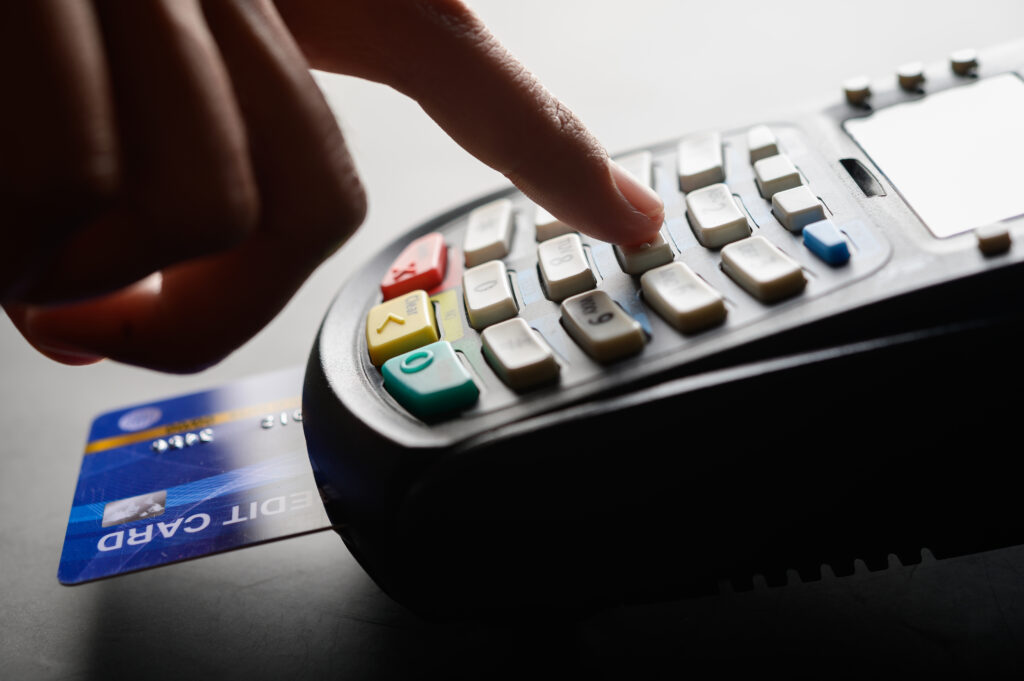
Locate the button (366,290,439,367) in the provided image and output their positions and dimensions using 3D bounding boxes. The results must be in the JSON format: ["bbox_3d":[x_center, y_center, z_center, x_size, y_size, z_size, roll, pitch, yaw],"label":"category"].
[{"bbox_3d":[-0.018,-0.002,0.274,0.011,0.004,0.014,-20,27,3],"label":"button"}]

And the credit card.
[{"bbox_3d":[-0.030,0.016,0.281,0.086,0.001,0.054,-13,27,0],"label":"credit card"}]

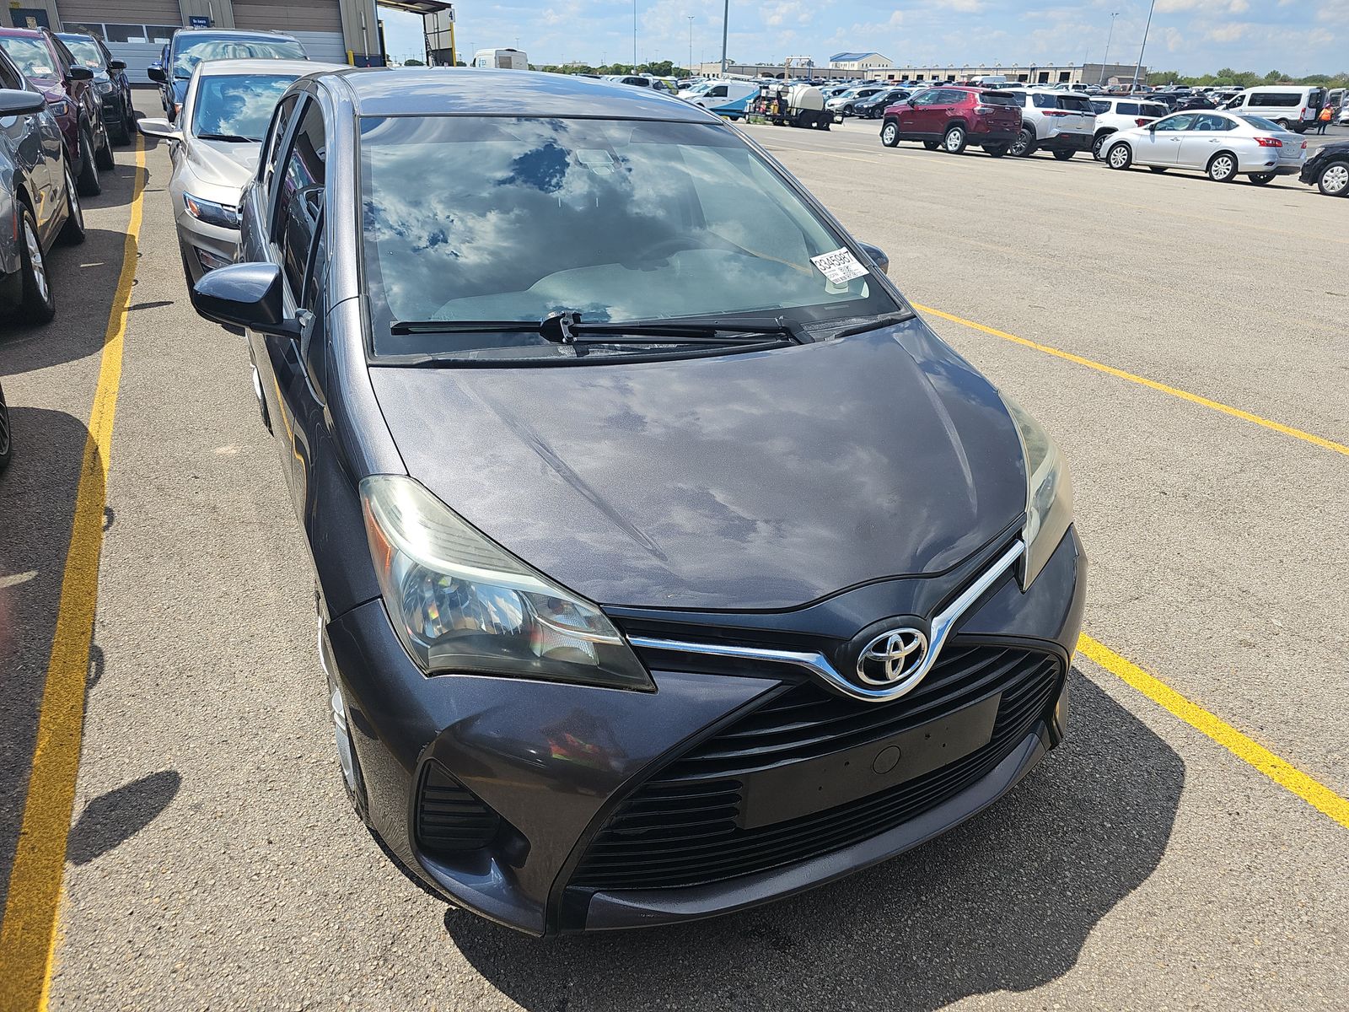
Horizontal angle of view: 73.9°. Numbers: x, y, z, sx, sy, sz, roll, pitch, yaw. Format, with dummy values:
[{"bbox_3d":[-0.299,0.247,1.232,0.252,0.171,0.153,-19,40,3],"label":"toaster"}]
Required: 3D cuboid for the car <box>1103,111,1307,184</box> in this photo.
[{"bbox_3d":[12.680,-8.750,21.690,1.770,1.495,4.620,-11,28,-26],"label":"car"}]

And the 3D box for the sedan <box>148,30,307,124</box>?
[{"bbox_3d":[-5.578,-5.243,11.660,1.970,1.770,4.900,-12,29,-27],"label":"sedan"}]

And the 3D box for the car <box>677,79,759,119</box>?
[{"bbox_3d":[2.407,-20.796,46.000,4.600,1.840,1.830,-14,29,-30],"label":"car"}]

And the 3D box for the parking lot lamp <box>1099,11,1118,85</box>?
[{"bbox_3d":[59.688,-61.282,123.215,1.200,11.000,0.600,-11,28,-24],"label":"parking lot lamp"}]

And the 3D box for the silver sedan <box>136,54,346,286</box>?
[{"bbox_3d":[-3.102,-2.787,7.256,1.860,1.460,4.900,-11,28,-26],"label":"silver sedan"}]

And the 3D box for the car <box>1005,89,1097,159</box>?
[{"bbox_3d":[10.065,-11.408,26.668,1.980,1.770,5.000,-10,28,-23],"label":"car"}]

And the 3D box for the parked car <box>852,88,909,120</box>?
[{"bbox_3d":[12.850,-24.050,53.700,4.450,1.500,1.800,-11,28,-24],"label":"parked car"}]

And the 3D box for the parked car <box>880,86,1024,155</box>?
[{"bbox_3d":[7.744,-10.854,25.273,1.840,1.640,4.400,-12,28,-25],"label":"parked car"}]

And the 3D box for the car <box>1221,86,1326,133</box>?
[{"bbox_3d":[36.300,-24.300,54.900,2.060,2.500,5.850,-13,29,-27],"label":"car"}]

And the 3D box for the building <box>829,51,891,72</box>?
[{"bbox_3d":[60.226,-141.729,291.866,13.000,10.000,13.500,-11,28,-24],"label":"building"}]

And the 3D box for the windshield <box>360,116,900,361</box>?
[{"bbox_3d":[-0.146,-0.745,2.202,1.330,0.140,0.920,-10,56,-23],"label":"windshield"}]

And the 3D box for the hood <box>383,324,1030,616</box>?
[{"bbox_3d":[0.167,-0.126,1.715,1.340,0.300,0.780,-10,28,-24],"label":"hood"}]

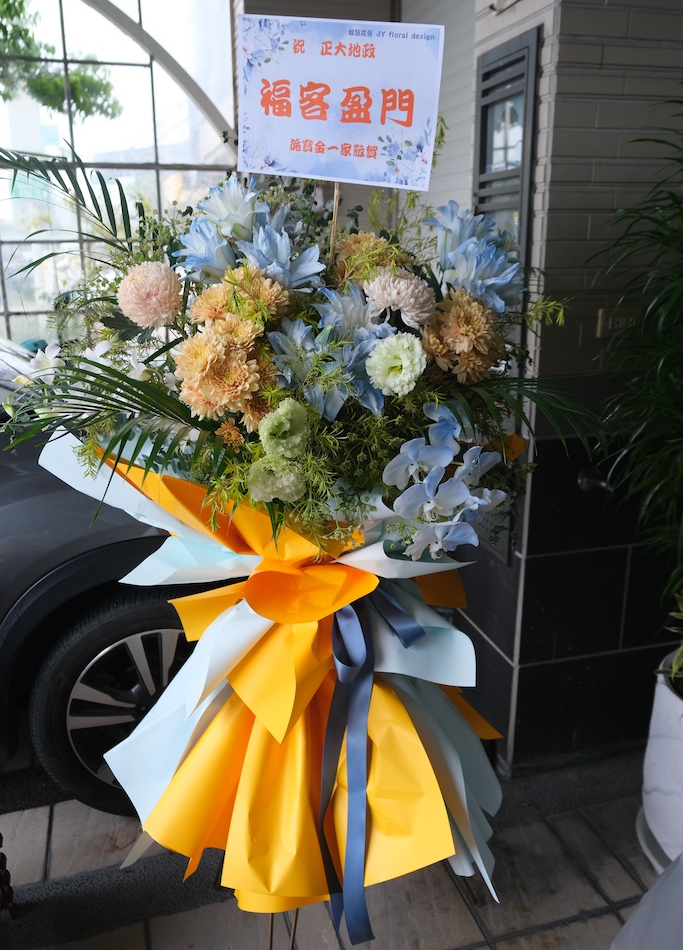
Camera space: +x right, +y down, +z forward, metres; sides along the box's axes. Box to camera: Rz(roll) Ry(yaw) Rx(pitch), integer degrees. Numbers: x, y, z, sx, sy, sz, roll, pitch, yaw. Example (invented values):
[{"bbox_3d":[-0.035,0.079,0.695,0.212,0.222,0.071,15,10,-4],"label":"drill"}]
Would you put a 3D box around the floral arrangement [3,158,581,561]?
[{"bbox_3d":[-0.070,-0.186,1.128,0.820,0.550,0.480,3,17,11],"label":"floral arrangement"}]

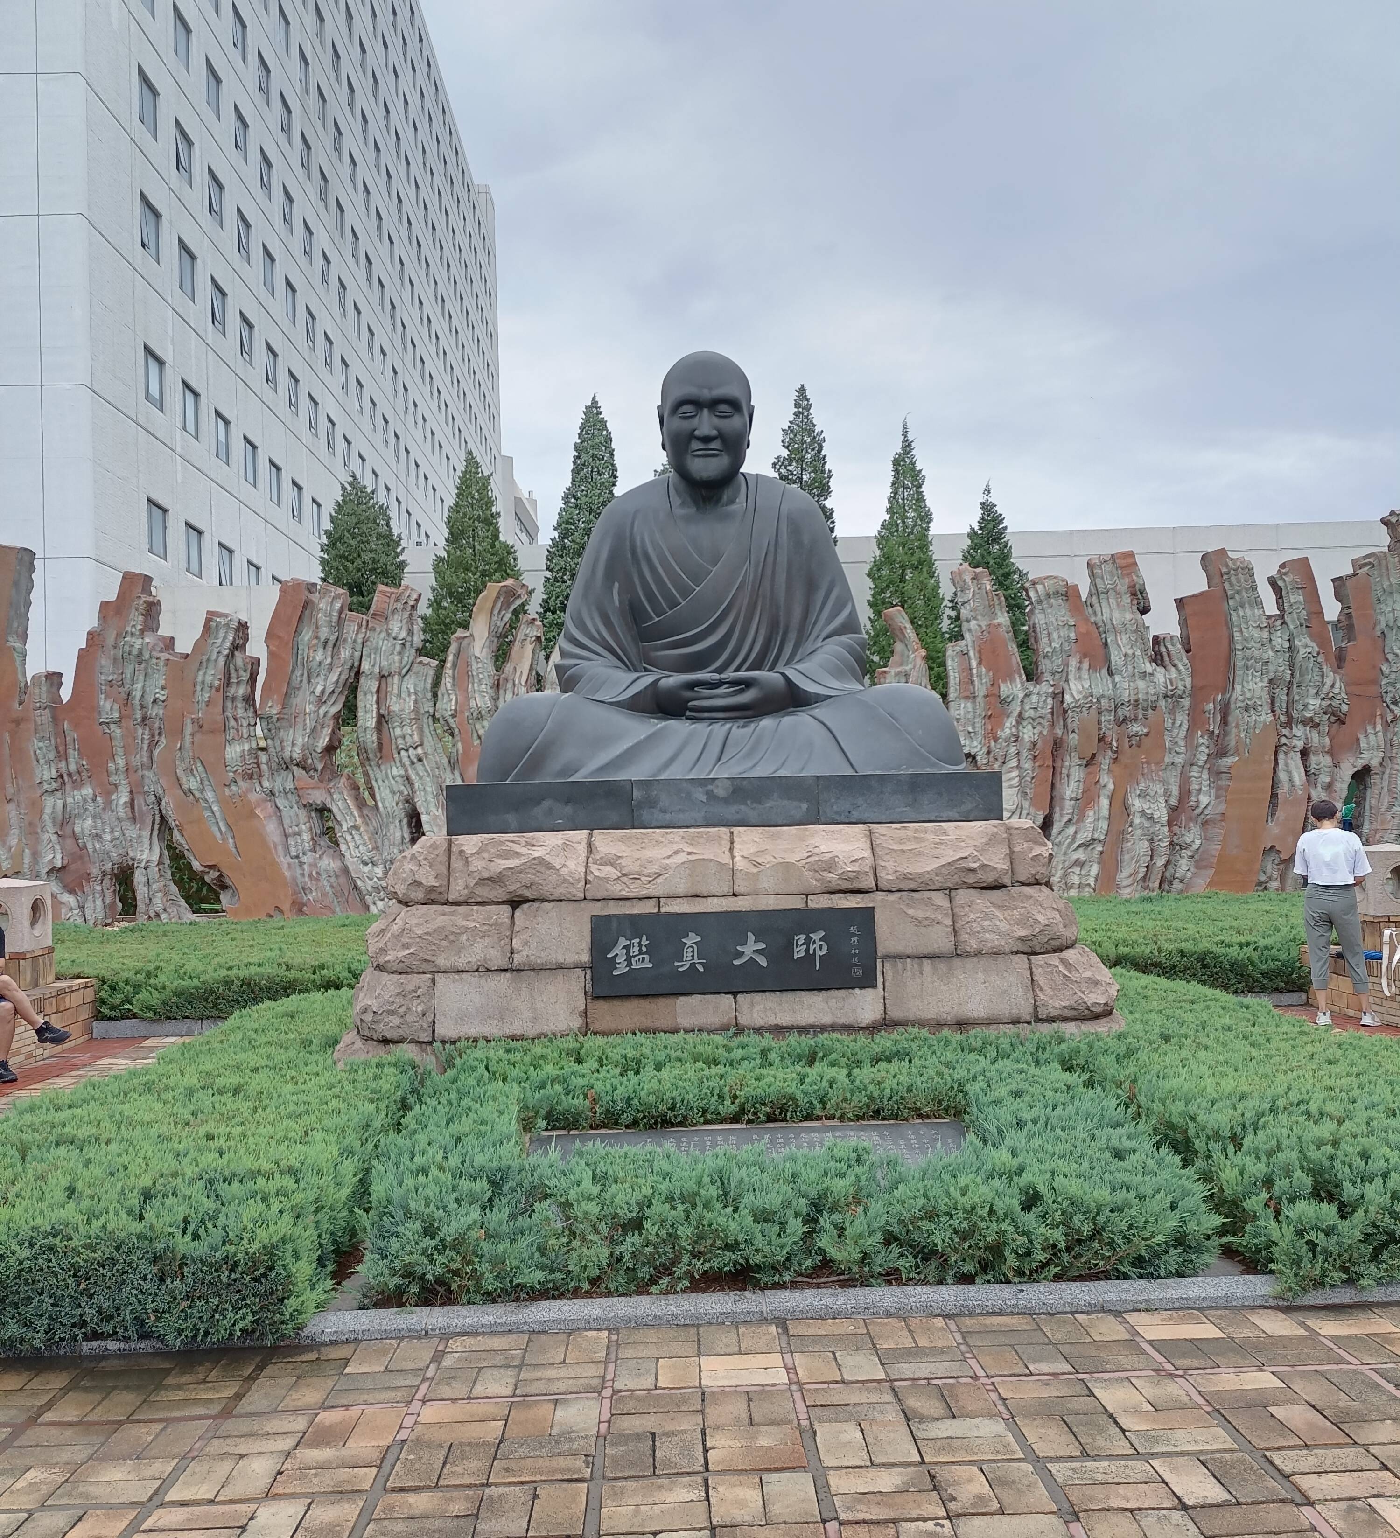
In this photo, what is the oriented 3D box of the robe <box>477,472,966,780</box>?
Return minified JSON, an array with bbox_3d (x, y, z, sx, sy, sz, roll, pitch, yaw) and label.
[{"bbox_3d":[0.133,-1.095,10.768,3.550,2.440,2.400,-2,-3,-2],"label":"robe"}]

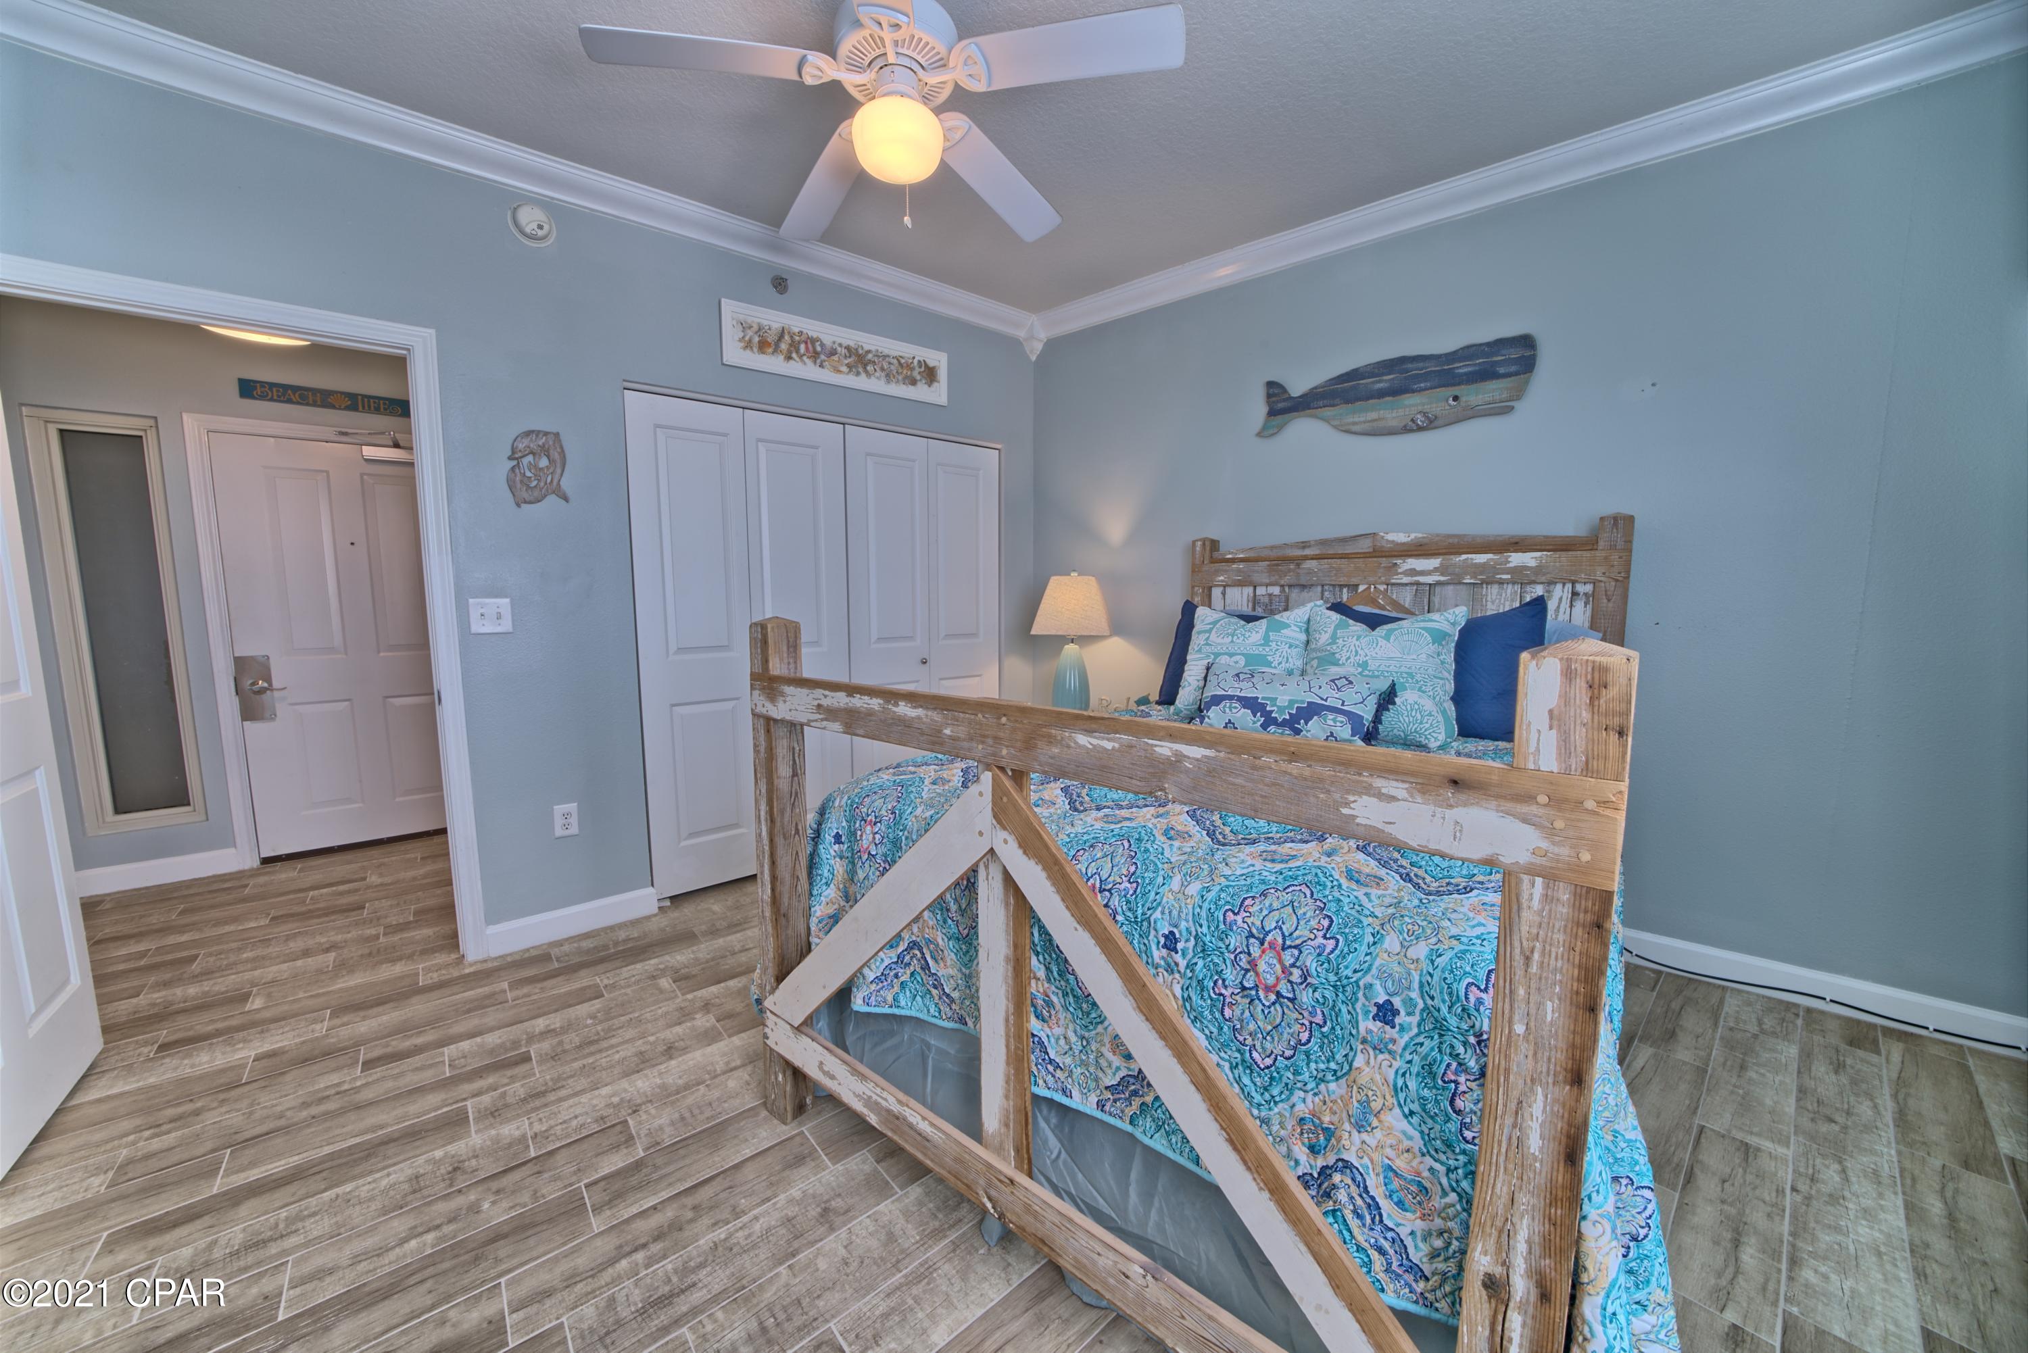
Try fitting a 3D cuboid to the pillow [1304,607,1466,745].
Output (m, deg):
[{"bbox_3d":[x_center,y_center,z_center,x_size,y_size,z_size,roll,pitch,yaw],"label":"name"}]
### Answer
[{"bbox_3d":[1.282,-0.015,2.366,0.470,0.460,0.150,5,-10,37],"label":"pillow"}]

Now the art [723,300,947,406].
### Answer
[{"bbox_3d":[-0.764,-1.444,3.087,1.075,0.252,0.030,-5,8,-38],"label":"art"}]

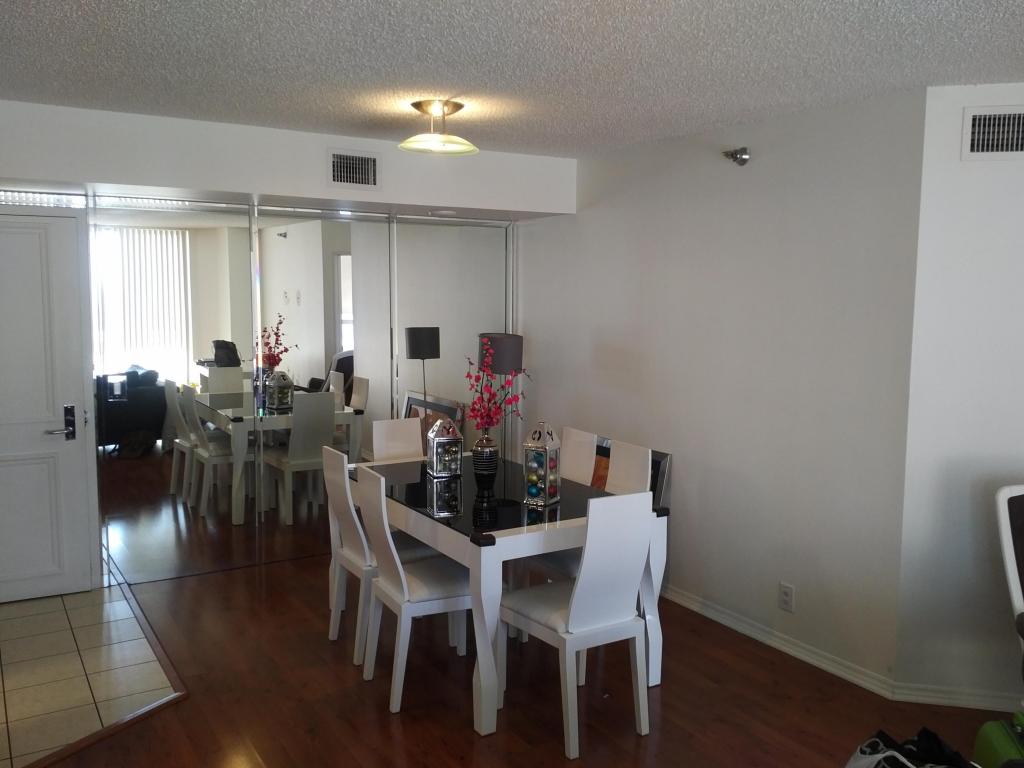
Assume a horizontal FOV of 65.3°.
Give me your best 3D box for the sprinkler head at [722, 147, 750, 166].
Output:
[{"bbox_3d":[1.073,-1.091,3.828,0.128,0.087,0.087,-4,8,-34],"label":"sprinkler head"}]

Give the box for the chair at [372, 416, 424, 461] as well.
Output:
[{"bbox_3d":[-0.544,0.713,4.536,0.428,0.969,0.490,-5,8,-36],"label":"chair"}]

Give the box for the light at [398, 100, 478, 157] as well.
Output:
[{"bbox_3d":[-0.322,-1.108,3.480,0.352,0.209,0.352,0,7,-4],"label":"light"}]

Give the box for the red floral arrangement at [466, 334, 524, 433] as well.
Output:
[{"bbox_3d":[-0.081,-0.002,3.713,0.275,0.433,0.265,0,7,-4],"label":"red floral arrangement"}]

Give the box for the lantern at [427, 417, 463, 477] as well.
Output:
[{"bbox_3d":[-0.349,0.318,4.094,0.138,0.296,0.138,-3,7,-27],"label":"lantern"}]

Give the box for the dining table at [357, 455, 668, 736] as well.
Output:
[{"bbox_3d":[-0.159,0.882,3.905,0.918,0.781,1.530,-5,8,-37],"label":"dining table"}]

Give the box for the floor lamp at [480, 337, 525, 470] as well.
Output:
[{"bbox_3d":[-0.067,0.412,5.076,0.281,1.448,0.281,0,7,-4],"label":"floor lamp"}]

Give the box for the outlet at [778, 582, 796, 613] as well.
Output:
[{"bbox_3d":[1.308,1.024,3.808,0.014,0.131,0.087,-4,8,-34],"label":"outlet"}]

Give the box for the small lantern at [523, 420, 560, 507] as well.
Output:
[{"bbox_3d":[0.134,0.344,3.583,0.120,0.367,0.120,4,8,31],"label":"small lantern"}]

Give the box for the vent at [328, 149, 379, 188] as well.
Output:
[{"bbox_3d":[-0.830,-1.135,4.237,0.291,0.194,0.031,-3,7,-29],"label":"vent"}]

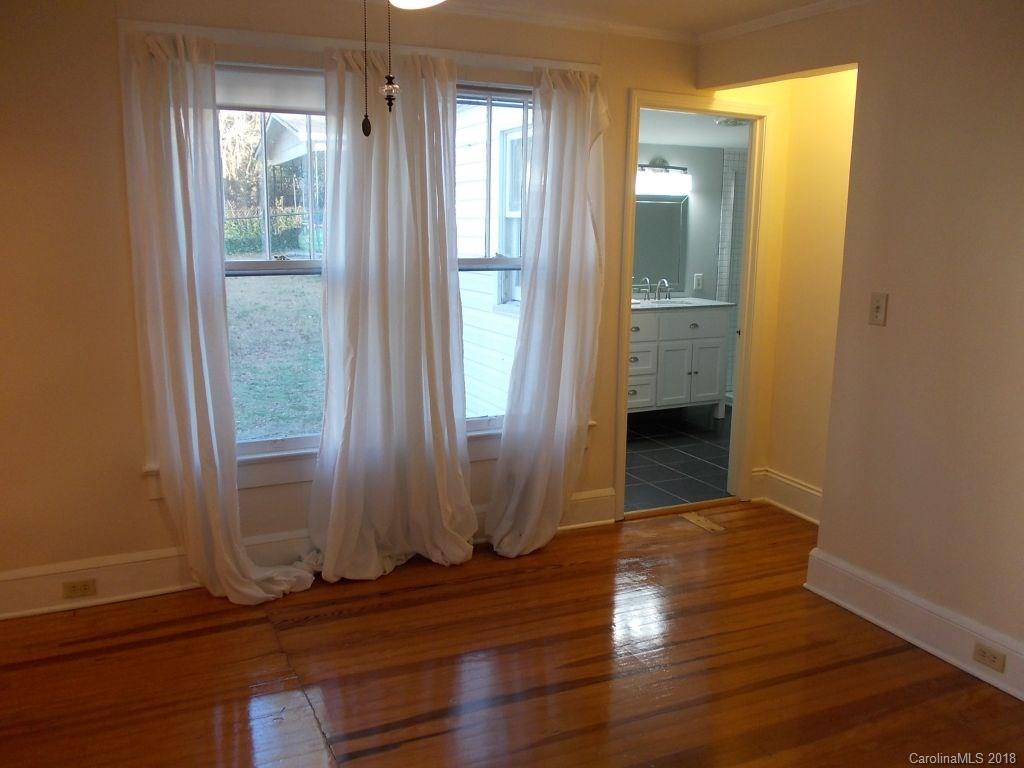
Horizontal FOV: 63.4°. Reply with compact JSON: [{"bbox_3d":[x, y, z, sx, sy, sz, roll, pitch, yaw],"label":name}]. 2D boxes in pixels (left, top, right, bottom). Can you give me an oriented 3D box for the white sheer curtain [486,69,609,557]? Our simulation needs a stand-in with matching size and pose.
[{"bbox_3d":[0.179,-0.296,3.761,0.570,2.145,0.210,-4,12,-25],"label":"white sheer curtain"}]

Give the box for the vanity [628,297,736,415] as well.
[{"bbox_3d":[0.958,-0.173,6.493,1.500,0.914,0.560,-4,12,-25],"label":"vanity"}]

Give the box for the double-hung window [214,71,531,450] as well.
[{"bbox_3d":[-0.530,-0.503,3.564,1.680,1.570,0.125,-4,12,-25],"label":"double-hung window"}]

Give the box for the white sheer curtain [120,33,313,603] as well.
[{"bbox_3d":[-1.087,-0.192,3.167,0.595,2.135,0.220,-4,12,-25],"label":"white sheer curtain"}]

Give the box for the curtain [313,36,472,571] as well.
[{"bbox_3d":[-0.470,-0.242,3.454,0.770,2.140,0.220,-4,12,-25],"label":"curtain"}]

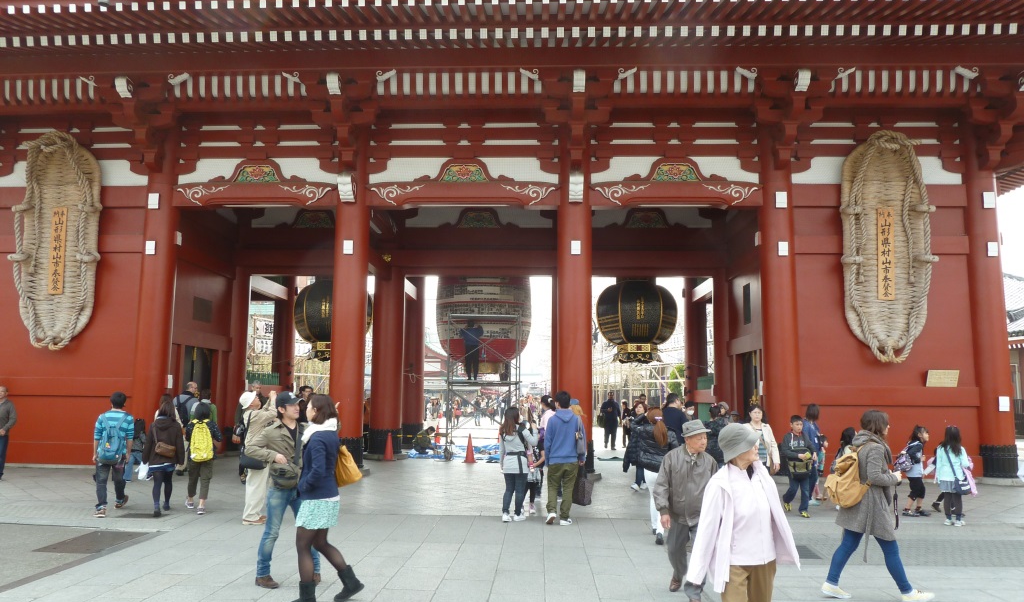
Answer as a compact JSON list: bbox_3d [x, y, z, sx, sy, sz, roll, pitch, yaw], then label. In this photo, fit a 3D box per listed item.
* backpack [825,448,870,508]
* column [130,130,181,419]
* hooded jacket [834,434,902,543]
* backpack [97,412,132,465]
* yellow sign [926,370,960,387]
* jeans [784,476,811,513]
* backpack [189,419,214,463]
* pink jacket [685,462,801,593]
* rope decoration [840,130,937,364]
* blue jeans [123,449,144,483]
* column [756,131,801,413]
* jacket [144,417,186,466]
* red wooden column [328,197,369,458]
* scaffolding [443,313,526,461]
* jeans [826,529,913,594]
[{"bbox_3d":[2.768,1.456,6.100,0.250,0.460,0.330,10,-7,-9],"label":"backpack"},{"bbox_3d":[-7.416,-0.064,15.467,0.760,7.000,0.760,0,-7,2],"label":"column"},{"bbox_3d":[2.990,1.552,6.220,0.470,0.880,0.430,-1,-7,12],"label":"hooded jacket"},{"bbox_3d":[-5.339,1.864,9.882,0.400,0.630,0.270,2,-7,-12],"label":"backpack"},{"bbox_3d":[8.424,1.518,14.450,0.595,0.355,0.050,0,13,2],"label":"yellow sign"},{"bbox_3d":[4.037,2.675,10.493,0.360,0.680,0.330,-2,-8,18],"label":"jeans"},{"bbox_3d":[-4.294,1.946,10.255,0.356,0.599,0.230,1,-7,-1],"label":"backpack"},{"bbox_3d":[1.403,1.366,4.500,0.600,0.750,0.360,3,-8,-18],"label":"pink jacket"},{"bbox_3d":[7.468,-1.071,14.654,1.867,4.610,0.500,0,-2,2],"label":"rope decoration"},{"bbox_3d":[-6.859,2.988,13.432,0.360,0.571,0.360,-5,-10,39],"label":"blue jeans"},{"bbox_3d":[5.445,-0.118,15.033,0.740,6.924,0.740,0,-7,2],"label":"column"},{"bbox_3d":[-4.755,1.902,10.120,0.500,0.680,0.320,3,-8,-18],"label":"jacket"},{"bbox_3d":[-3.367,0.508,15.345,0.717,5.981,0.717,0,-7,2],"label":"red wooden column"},{"bbox_3d":[-0.749,2.157,19.012,2.055,3.714,1.200,0,-7,2],"label":"scaffolding"},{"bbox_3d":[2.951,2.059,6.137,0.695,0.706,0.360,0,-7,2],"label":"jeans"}]

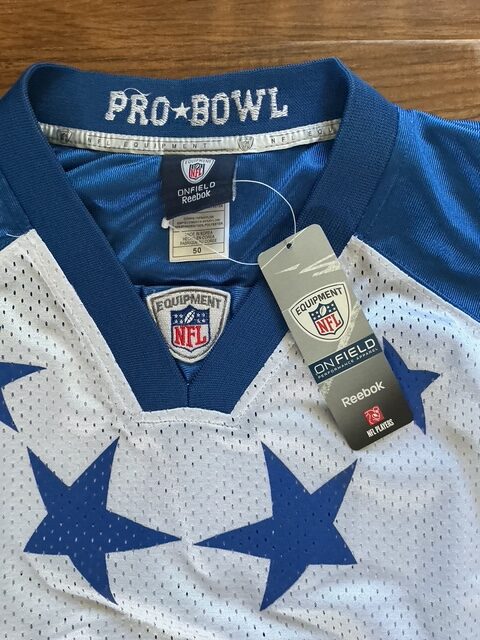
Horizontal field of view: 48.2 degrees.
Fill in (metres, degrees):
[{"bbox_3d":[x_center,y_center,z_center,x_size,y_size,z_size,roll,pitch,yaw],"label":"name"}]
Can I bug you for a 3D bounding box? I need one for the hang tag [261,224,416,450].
[{"bbox_3d":[0.064,0.011,0.355,0.046,0.002,0.143,-26,88,-1],"label":"hang tag"}]

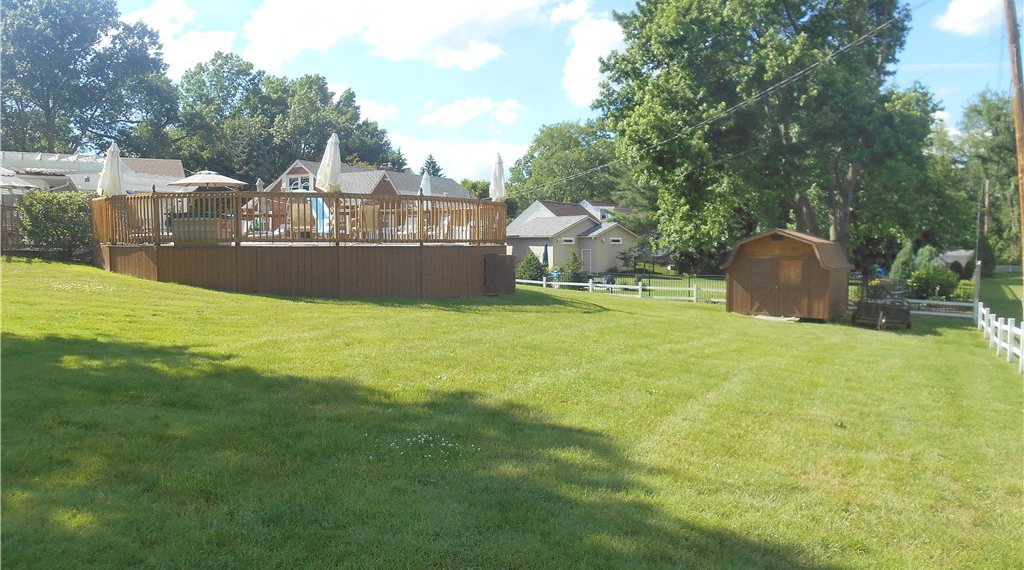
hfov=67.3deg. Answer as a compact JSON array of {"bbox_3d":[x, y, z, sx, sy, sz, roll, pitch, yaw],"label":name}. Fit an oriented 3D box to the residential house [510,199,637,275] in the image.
[{"bbox_3d":[4.900,-4.040,63.877,10.800,6.000,11.000,-1,3,-27],"label":"residential house"}]

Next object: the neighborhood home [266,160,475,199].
[{"bbox_3d":[-8.400,-4.728,48.323,8.000,5.350,14.500,2,3,33],"label":"neighborhood home"}]

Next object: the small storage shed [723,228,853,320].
[{"bbox_3d":[8.800,-0.407,24.411,3.250,2.700,2.900,2,3,34],"label":"small storage shed"}]

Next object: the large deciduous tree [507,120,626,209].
[{"bbox_3d":[6.400,-10.198,85.593,14.500,16.500,14.000,0,3,0],"label":"large deciduous tree"}]

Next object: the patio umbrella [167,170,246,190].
[{"bbox_3d":[-10.300,-2.595,25.902,2.750,2.600,2.750,0,3,0],"label":"patio umbrella"}]

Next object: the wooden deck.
[{"bbox_3d":[-5.200,-1.013,19.974,10.300,2.180,9.600,-1,3,-14],"label":"wooden deck"}]

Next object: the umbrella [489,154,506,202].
[{"bbox_3d":[-0.390,-2.257,20.312,0.440,2.450,0.440,0,3,0],"label":"umbrella"}]

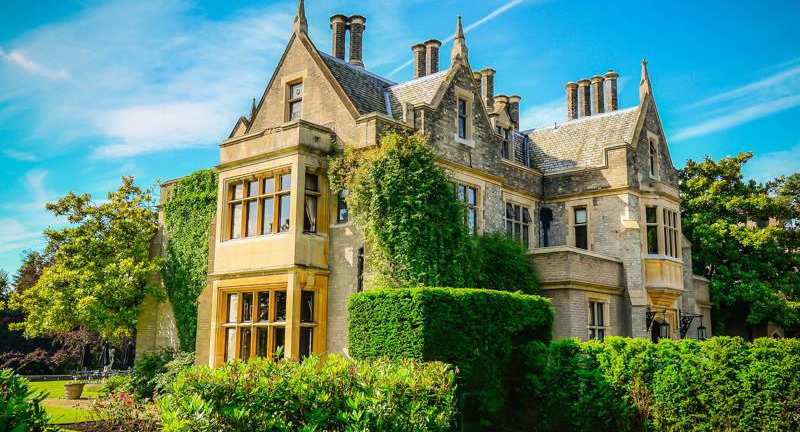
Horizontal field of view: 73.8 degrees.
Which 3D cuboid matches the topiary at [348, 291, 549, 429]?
[{"bbox_3d":[1.025,2.595,9.906,3.461,2.233,1.987,11,-15,-40],"label":"topiary"}]

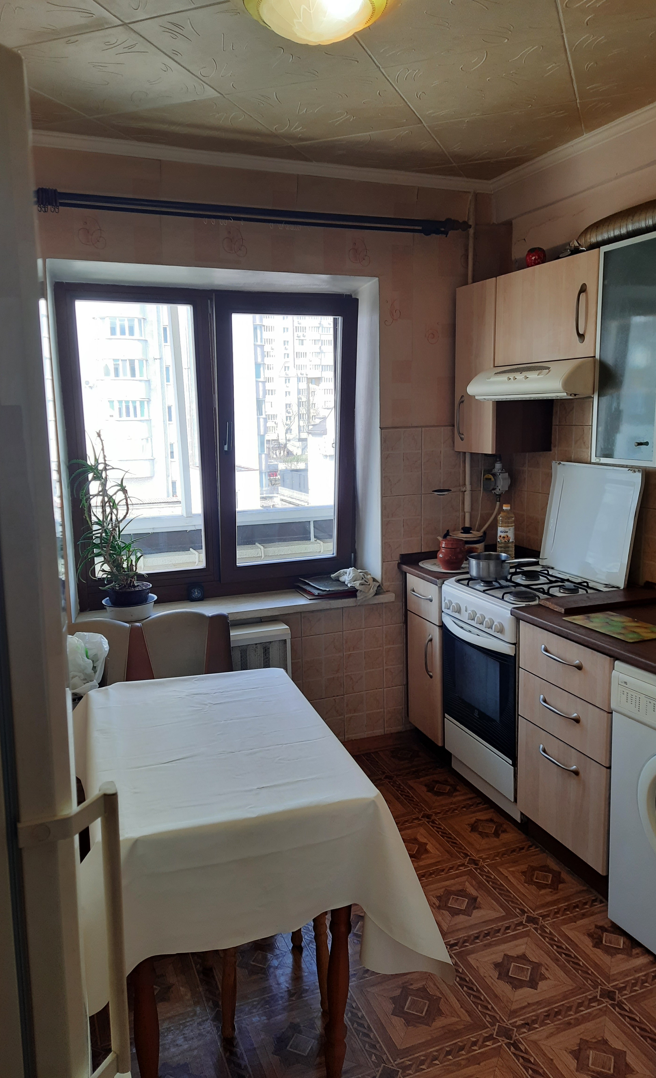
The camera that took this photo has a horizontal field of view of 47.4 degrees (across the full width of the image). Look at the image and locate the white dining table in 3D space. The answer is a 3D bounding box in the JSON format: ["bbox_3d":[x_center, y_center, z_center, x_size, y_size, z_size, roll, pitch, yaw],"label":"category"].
[{"bbox_3d":[-0.263,0.897,2.046,0.670,0.755,1.020,-5,11,-17],"label":"white dining table"}]

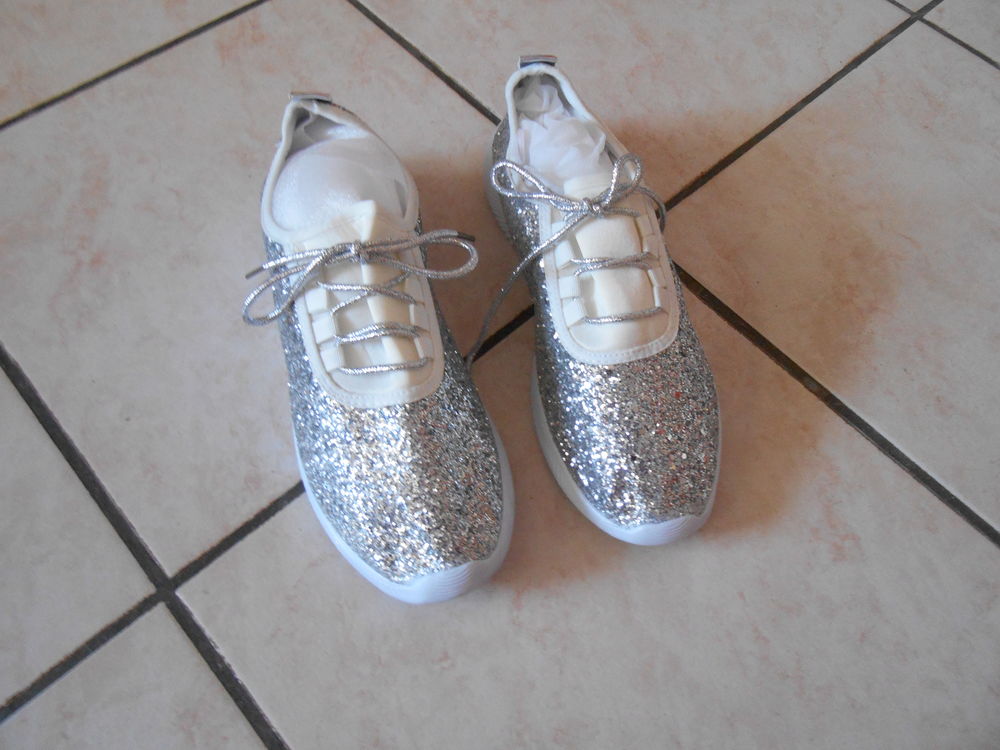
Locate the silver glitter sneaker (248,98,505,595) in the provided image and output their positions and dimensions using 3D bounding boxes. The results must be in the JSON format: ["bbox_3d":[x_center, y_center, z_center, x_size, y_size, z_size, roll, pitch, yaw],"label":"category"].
[{"bbox_3d":[-0.067,-0.021,0.381,0.100,0.096,0.266,-14,64,-10],"label":"silver glitter sneaker"}]

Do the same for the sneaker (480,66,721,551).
[{"bbox_3d":[0.057,-0.051,0.403,0.100,0.096,0.267,-11,63,-9],"label":"sneaker"}]

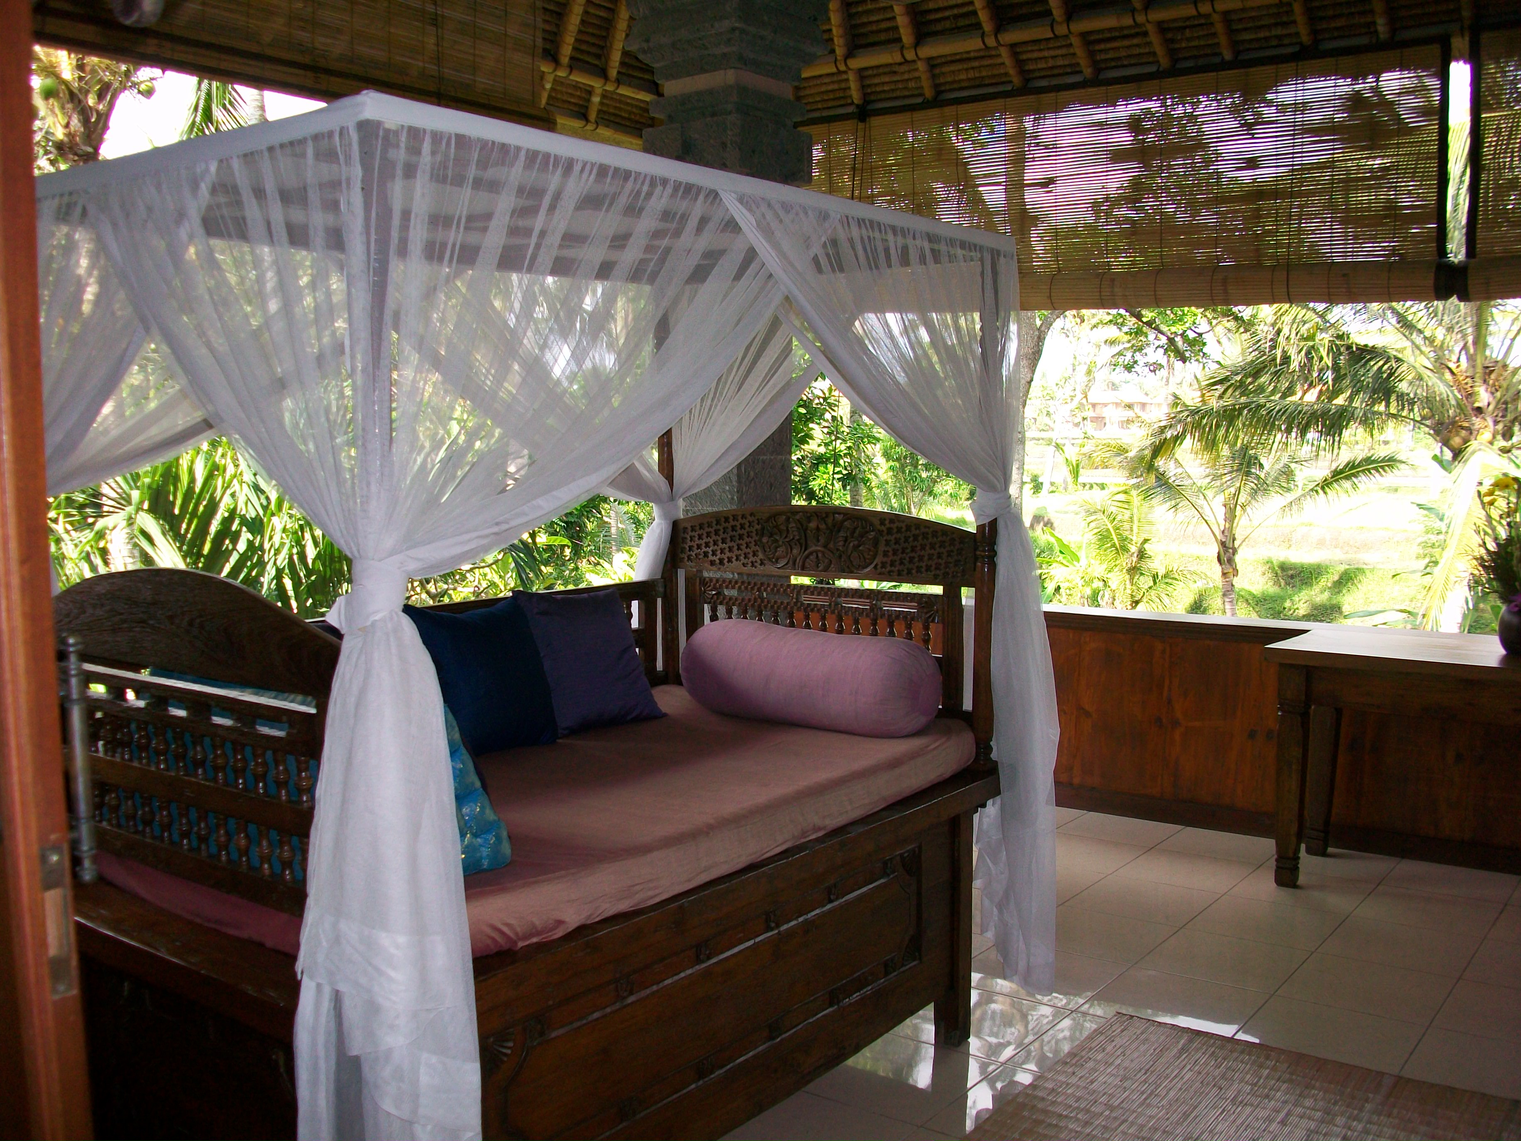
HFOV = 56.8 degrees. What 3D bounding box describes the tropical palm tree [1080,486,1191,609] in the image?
[{"bbox_3d":[6.103,-0.224,23.000,1.950,2.400,1.900,0,5,15],"label":"tropical palm tree"}]

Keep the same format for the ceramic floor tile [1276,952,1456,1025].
[{"bbox_3d":[1.685,1.163,3.905,0.400,0.010,0.400,2,6,37],"label":"ceramic floor tile"}]

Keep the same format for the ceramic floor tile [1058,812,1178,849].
[{"bbox_3d":[1.419,1.029,5.556,0.397,0.010,0.369,2,6,36],"label":"ceramic floor tile"}]

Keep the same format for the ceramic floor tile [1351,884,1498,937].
[{"bbox_3d":[2.153,1.097,4.534,0.397,0.010,0.397,2,6,36],"label":"ceramic floor tile"}]

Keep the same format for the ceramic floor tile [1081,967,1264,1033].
[{"bbox_3d":[1.125,1.179,3.826,0.400,0.010,0.400,2,6,37],"label":"ceramic floor tile"}]

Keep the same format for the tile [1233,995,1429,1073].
[{"bbox_3d":[1.446,1.193,3.586,0.400,0.010,0.400,2,6,37],"label":"tile"}]

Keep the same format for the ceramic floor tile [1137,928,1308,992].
[{"bbox_3d":[1.356,1.145,4.131,0.397,0.010,0.397,2,6,36],"label":"ceramic floor tile"}]

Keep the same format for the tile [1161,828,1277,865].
[{"bbox_3d":[1.756,1.045,5.327,0.400,0.010,0.368,2,6,37],"label":"tile"}]

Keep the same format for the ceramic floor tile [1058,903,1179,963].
[{"bbox_3d":[1.034,1.132,4.369,0.397,0.010,0.397,2,6,36],"label":"ceramic floor tile"}]

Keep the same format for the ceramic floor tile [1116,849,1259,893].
[{"bbox_3d":[1.525,1.074,5.021,0.400,0.010,0.400,2,6,37],"label":"ceramic floor tile"}]

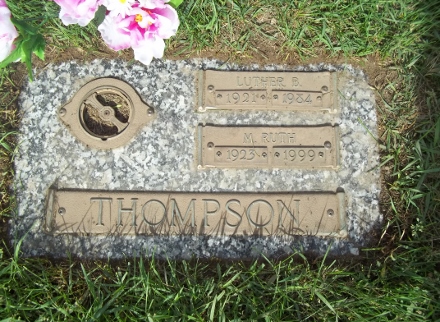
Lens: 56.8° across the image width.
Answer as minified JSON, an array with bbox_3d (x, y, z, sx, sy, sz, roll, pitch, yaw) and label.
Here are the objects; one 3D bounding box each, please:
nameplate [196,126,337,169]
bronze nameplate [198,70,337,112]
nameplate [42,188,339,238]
[{"bbox_3d":[0.093,-0.028,0.779,0.270,0.013,0.084,0,79,0],"label":"nameplate"},{"bbox_3d":[0.094,-0.136,0.800,0.270,0.013,0.084,0,79,0],"label":"bronze nameplate"},{"bbox_3d":[-0.044,0.093,0.758,0.556,0.015,0.086,0,79,0],"label":"nameplate"}]

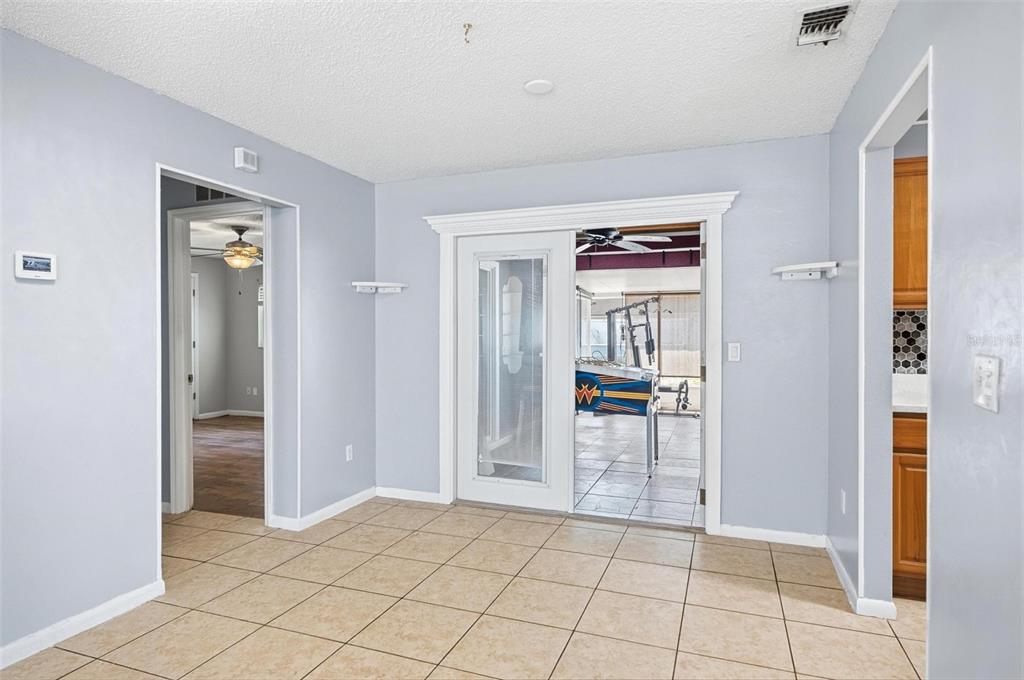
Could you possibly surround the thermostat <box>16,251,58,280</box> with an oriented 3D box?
[{"bbox_3d":[-1.895,-0.294,2.146,0.028,0.105,0.137,0,1,22],"label":"thermostat"}]

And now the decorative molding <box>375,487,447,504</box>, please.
[{"bbox_3d":[-0.788,1.190,4.133,0.597,0.073,0.018,0,1,19],"label":"decorative molding"}]

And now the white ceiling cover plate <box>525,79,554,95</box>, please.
[{"bbox_3d":[0.131,-1.205,2.575,0.137,0.018,0.137,0,1,0],"label":"white ceiling cover plate"}]

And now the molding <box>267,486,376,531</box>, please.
[{"bbox_3d":[-1.334,1.190,3.905,0.265,0.080,0.823,0,1,22],"label":"molding"}]

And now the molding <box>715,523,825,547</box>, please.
[{"bbox_3d":[1.590,1.198,3.291,0.582,0.075,0.018,0,1,19],"label":"molding"}]

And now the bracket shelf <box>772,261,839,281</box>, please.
[{"bbox_3d":[1.690,-0.393,3.106,0.300,0.084,0.260,0,1,19],"label":"bracket shelf"}]

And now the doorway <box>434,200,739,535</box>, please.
[{"bbox_3d":[0.377,0.154,3.748,2.179,2.153,0.180,0,1,19],"label":"doorway"}]

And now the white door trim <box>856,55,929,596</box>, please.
[{"bbox_3d":[1.460,0.196,1.984,0.150,2.113,0.954,0,1,22],"label":"white door trim"}]

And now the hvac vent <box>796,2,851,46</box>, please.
[{"bbox_3d":[1.175,-1.182,2.046,0.170,0.030,0.250,0,1,22],"label":"hvac vent"}]

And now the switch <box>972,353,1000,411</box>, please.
[{"bbox_3d":[1.070,0.098,1.211,0.015,0.114,0.123,0,1,22],"label":"switch"}]

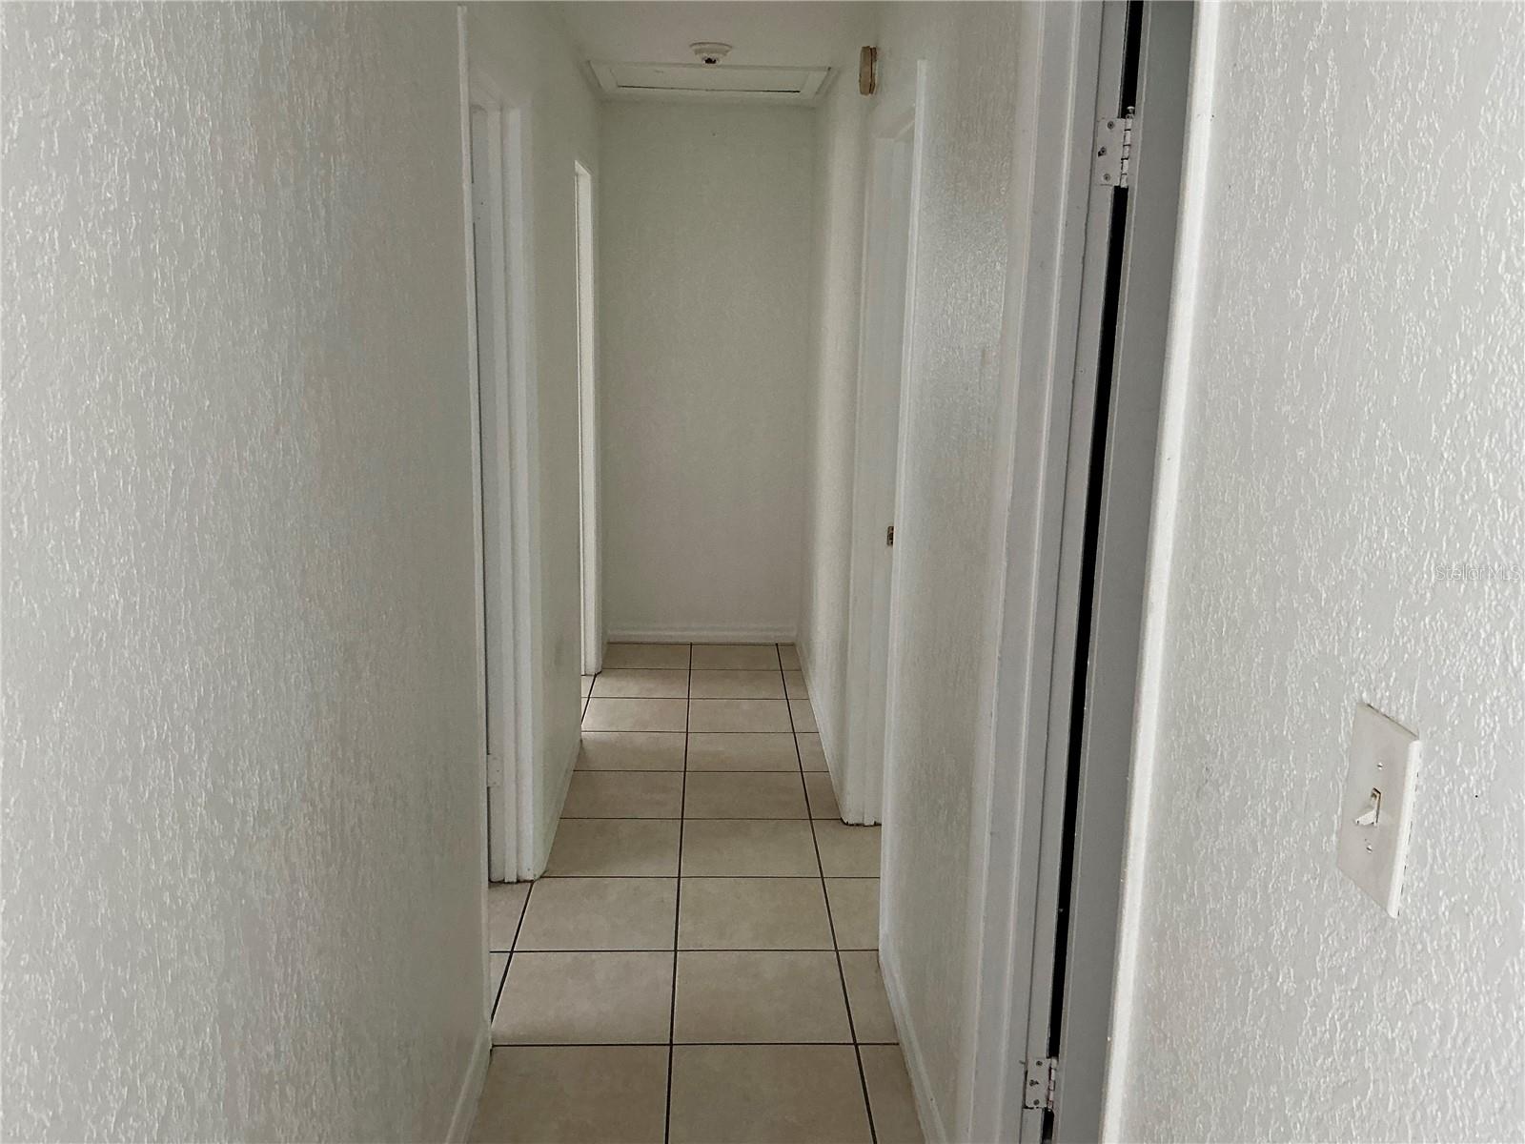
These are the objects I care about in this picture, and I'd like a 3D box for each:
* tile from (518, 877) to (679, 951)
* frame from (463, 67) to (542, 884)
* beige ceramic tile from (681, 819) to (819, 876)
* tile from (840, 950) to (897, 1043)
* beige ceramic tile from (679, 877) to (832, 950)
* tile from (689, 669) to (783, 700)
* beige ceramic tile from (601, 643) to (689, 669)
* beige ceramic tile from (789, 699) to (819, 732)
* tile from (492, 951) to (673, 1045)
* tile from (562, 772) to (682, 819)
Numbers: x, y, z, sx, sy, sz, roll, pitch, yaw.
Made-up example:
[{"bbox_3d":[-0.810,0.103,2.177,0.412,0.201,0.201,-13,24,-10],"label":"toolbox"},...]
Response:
[{"bbox_3d":[-0.427,0.908,3.275,0.401,0.011,0.401,1,12,-3],"label":"tile"},{"bbox_3d":[-0.652,-0.081,2.866,0.140,2.100,0.845,1,12,-3],"label":"frame"},{"bbox_3d":[-0.039,0.830,3.705,0.400,0.010,0.400,1,12,-3],"label":"beige ceramic tile"},{"bbox_3d":[0.249,1.001,2.909,0.097,0.011,0.401,1,12,-3],"label":"tile"},{"bbox_3d":[-0.022,0.916,3.308,0.400,0.010,0.400,1,12,-3],"label":"beige ceramic tile"},{"bbox_3d":[-0.106,0.487,5.293,0.400,0.010,0.400,1,12,-3],"label":"tile"},{"bbox_3d":[-0.529,0.397,5.671,0.400,0.010,0.400,1,12,-3],"label":"beige ceramic tile"},{"bbox_3d":[0.163,0.575,4.892,0.097,0.011,0.401,1,12,-3],"label":"beige ceramic tile"},{"bbox_3d":[-0.411,0.998,2.893,0.400,0.010,0.400,1,12,-3],"label":"tile"},{"bbox_3d":[-0.462,0.740,4.084,0.400,0.010,0.400,1,12,-3],"label":"tile"}]

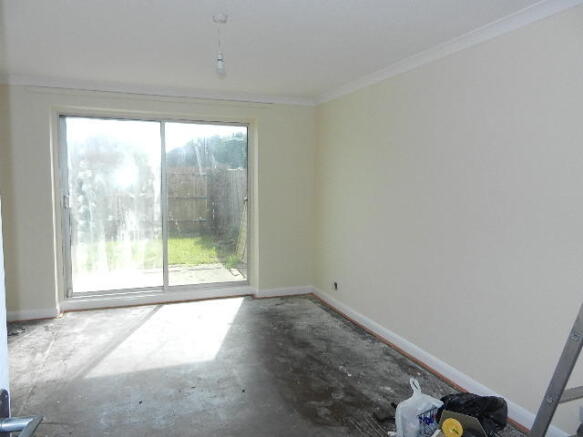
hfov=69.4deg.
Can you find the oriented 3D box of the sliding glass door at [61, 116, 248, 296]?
[{"bbox_3d":[-1.481,-0.117,4.811,2.035,1.968,0.100,-1,6,-21],"label":"sliding glass door"}]

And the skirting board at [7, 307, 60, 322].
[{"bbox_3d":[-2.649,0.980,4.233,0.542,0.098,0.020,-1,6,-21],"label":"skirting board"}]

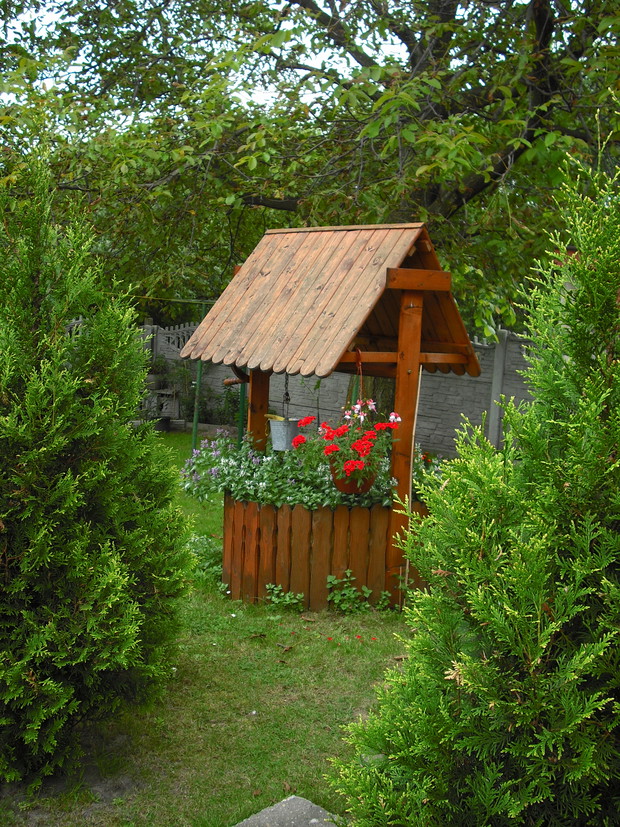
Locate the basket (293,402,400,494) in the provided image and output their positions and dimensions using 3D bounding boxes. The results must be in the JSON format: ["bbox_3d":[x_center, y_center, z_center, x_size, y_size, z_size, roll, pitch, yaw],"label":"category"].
[{"bbox_3d":[0.188,0.154,4.673,0.520,0.430,0.450,3,7,0],"label":"basket"}]

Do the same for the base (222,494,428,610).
[{"bbox_3d":[0.060,0.709,5.339,1.220,0.575,1.220,3,7,0],"label":"base"}]

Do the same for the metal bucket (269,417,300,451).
[{"bbox_3d":[-0.151,0.134,5.537,0.190,0.190,0.190,3,7,0],"label":"metal bucket"}]

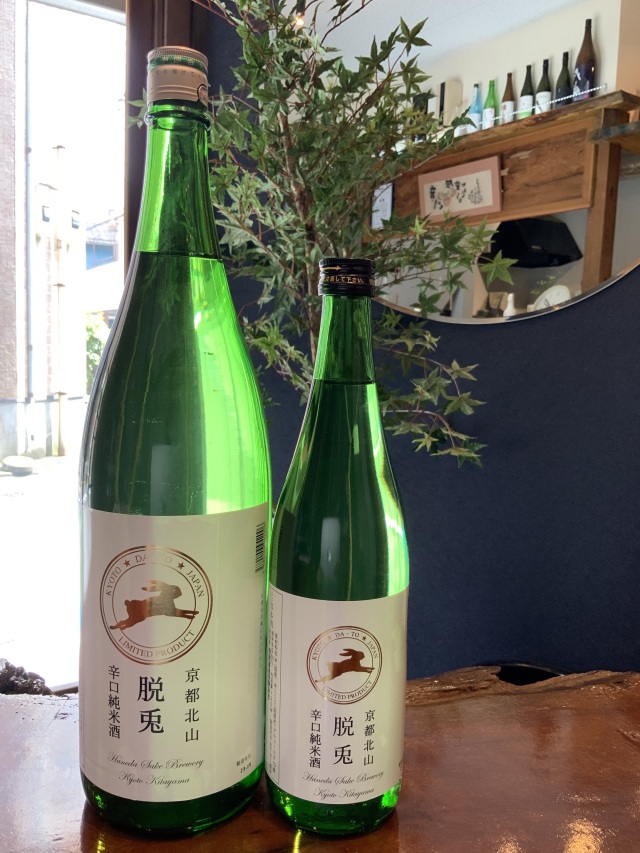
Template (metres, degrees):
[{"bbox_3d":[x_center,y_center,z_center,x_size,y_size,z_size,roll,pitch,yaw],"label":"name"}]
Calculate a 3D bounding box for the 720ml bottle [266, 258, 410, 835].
[{"bbox_3d":[0.011,0.061,0.392,0.077,0.298,0.077,1,6,-7],"label":"720ml bottle"}]

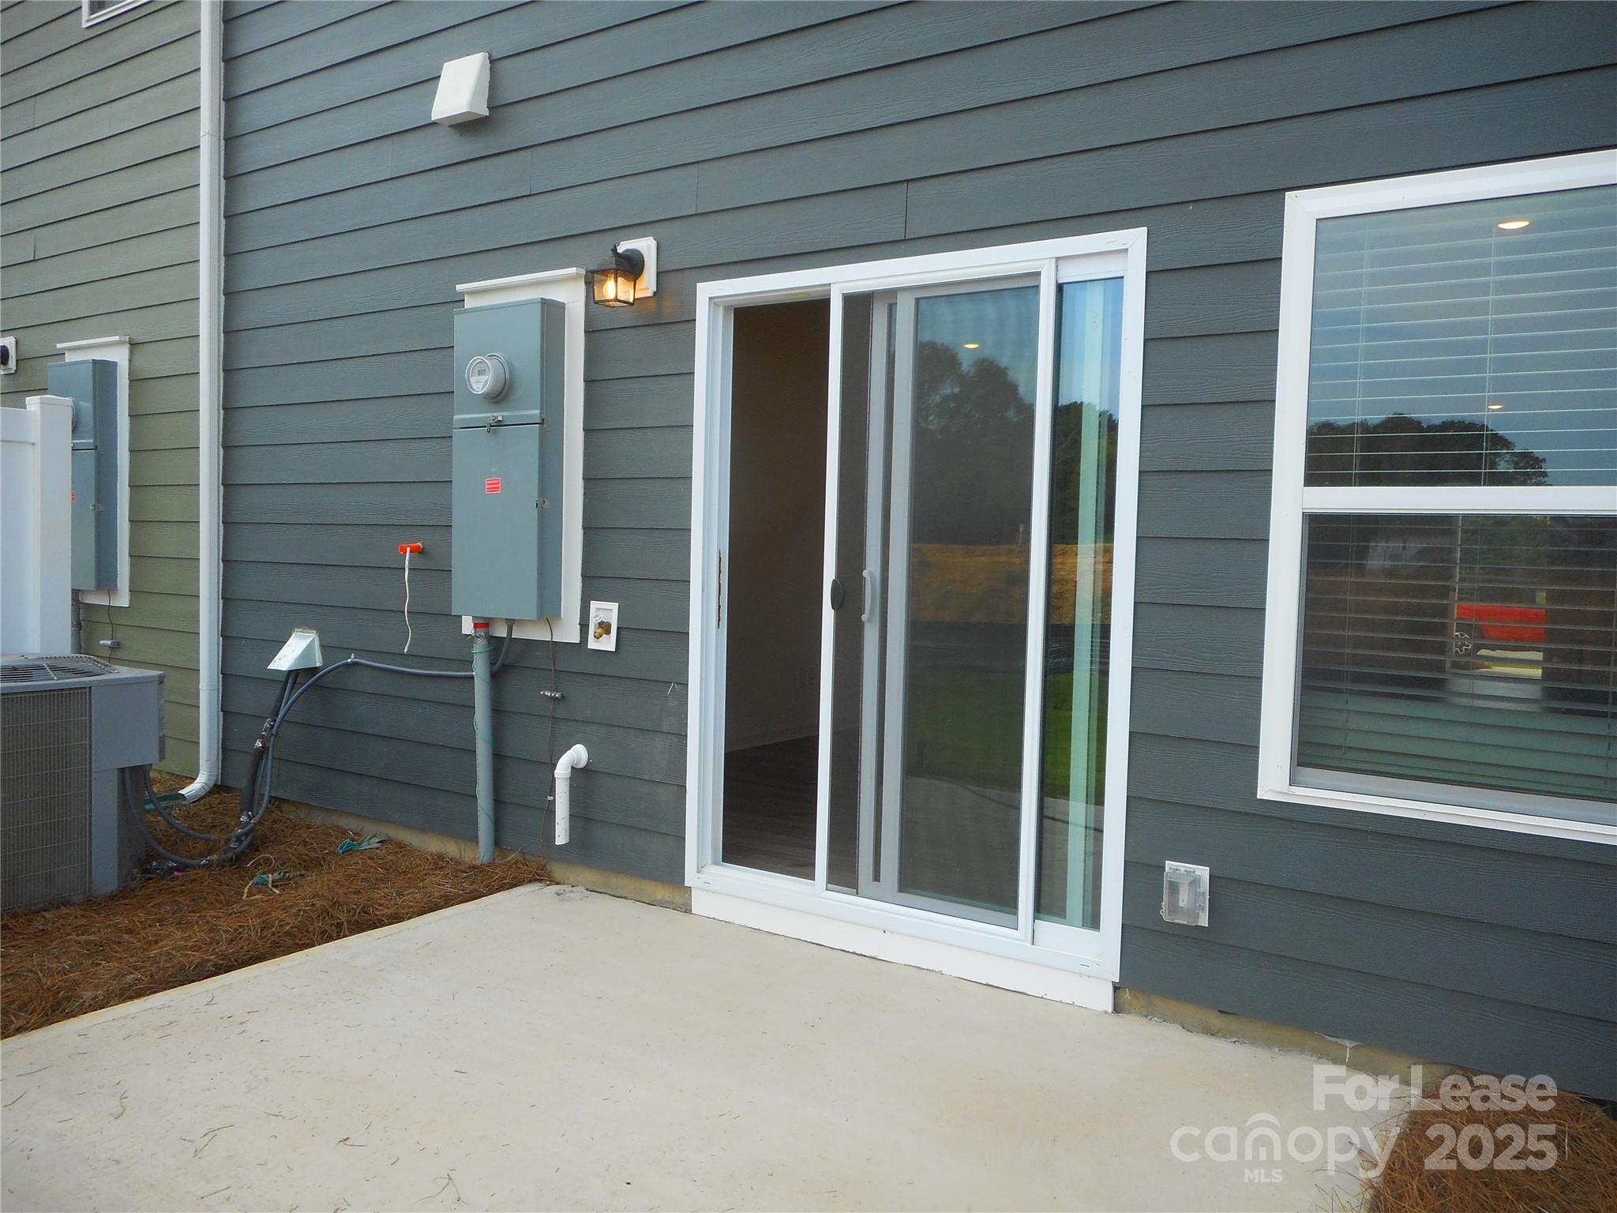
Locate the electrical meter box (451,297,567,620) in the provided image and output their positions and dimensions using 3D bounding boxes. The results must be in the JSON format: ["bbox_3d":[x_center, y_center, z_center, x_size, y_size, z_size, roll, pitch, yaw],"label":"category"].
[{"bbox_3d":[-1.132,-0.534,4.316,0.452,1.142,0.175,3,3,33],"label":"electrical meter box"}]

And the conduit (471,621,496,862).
[{"bbox_3d":[-1.234,0.504,4.445,0.061,0.945,0.061,1,4,33],"label":"conduit"}]

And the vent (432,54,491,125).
[{"bbox_3d":[-1.336,-1.993,4.482,0.227,0.242,0.105,3,3,33],"label":"vent"}]

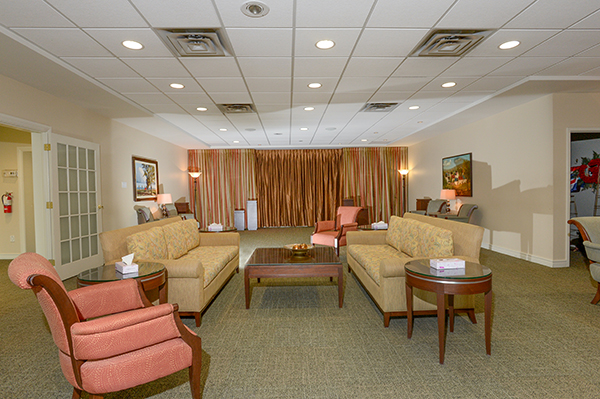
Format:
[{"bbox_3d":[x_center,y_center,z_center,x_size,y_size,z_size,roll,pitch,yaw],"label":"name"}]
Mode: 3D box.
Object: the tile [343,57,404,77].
[{"bbox_3d":[0.831,-1.537,3.673,0.605,0.025,0.600,-1,2,-2],"label":"tile"}]

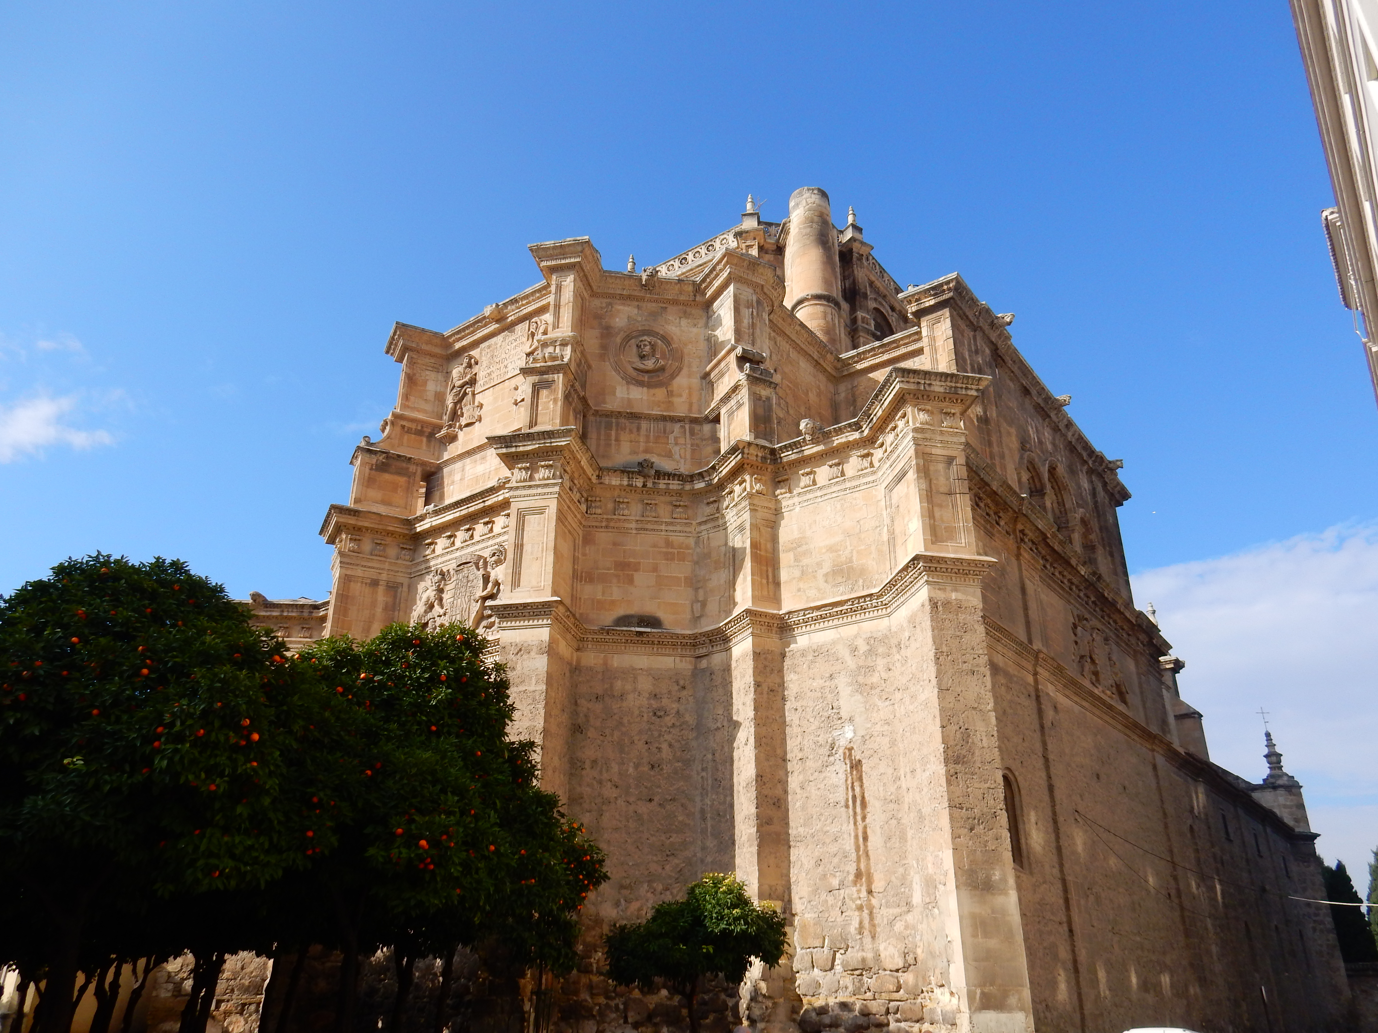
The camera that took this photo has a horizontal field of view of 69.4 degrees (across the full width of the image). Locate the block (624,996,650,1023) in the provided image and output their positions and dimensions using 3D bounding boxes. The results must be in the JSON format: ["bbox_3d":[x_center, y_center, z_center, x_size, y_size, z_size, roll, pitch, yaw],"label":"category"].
[{"bbox_3d":[-0.949,8.976,18.096,0.460,0.440,0.350,4,-25,-7],"label":"block"}]

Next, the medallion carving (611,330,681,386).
[{"bbox_3d":[-1.047,-3.815,23.906,1.620,1.520,0.280,4,-25,-7],"label":"medallion carving"}]

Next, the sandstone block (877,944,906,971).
[{"bbox_3d":[3.487,7.596,17.147,0.460,0.400,0.320,-18,-31,33],"label":"sandstone block"}]

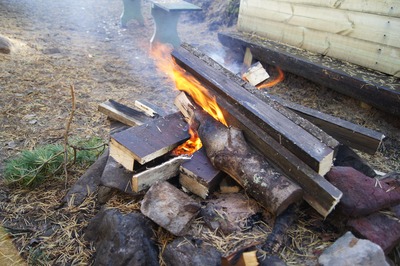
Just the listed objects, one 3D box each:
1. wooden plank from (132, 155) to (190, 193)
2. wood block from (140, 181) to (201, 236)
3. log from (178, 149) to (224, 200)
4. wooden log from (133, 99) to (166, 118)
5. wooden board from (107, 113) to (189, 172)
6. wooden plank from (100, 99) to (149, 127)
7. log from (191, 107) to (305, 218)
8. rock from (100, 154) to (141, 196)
[{"bbox_3d":[-0.137,0.157,1.164,0.260,0.062,0.026,-17,31,-39],"label":"wooden plank"},{"bbox_3d":[-0.096,0.252,1.040,0.168,0.092,0.145,20,36,30],"label":"wood block"},{"bbox_3d":[0.021,0.152,1.212,0.133,0.103,0.154,30,50,24],"label":"log"},{"bbox_3d":[-0.282,-0.137,1.636,0.169,0.026,0.041,30,43,31],"label":"wooden log"},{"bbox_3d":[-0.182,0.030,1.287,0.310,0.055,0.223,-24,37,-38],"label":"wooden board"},{"bbox_3d":[-0.391,-0.099,1.561,0.320,0.034,0.084,22,40,29],"label":"wooden plank"},{"bbox_3d":[0.164,0.099,1.182,0.140,0.135,0.494,-18,42,-28],"label":"log"},{"bbox_3d":[-0.308,0.164,1.170,0.140,0.105,0.120,10,32,16],"label":"rock"}]

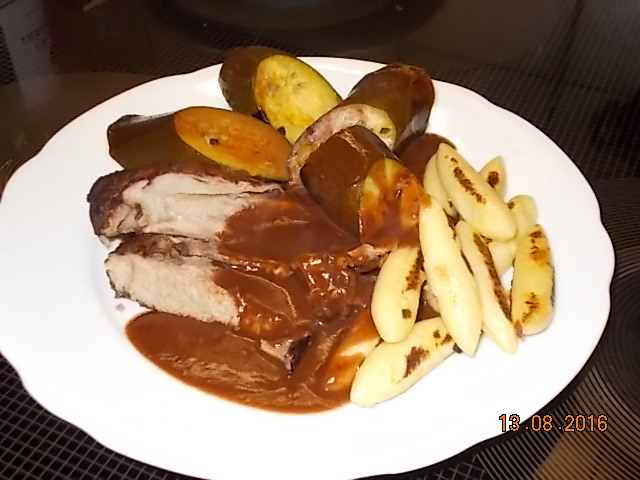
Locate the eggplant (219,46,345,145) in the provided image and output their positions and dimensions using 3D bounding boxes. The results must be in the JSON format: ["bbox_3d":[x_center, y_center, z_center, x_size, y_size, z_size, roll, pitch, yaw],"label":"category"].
[{"bbox_3d":[-0.020,-0.073,0.408,0.066,0.038,0.038,33,52,26],"label":"eggplant"}]

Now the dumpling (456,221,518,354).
[{"bbox_3d":[0.064,0.016,0.318,0.014,0.013,0.067,-8,49,-7],"label":"dumpling"}]

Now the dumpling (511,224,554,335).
[{"bbox_3d":[0.084,0.015,0.321,0.016,0.015,0.058,8,43,10],"label":"dumpling"}]

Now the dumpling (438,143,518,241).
[{"bbox_3d":[0.065,-0.021,0.345,0.017,0.016,0.065,-14,43,-13],"label":"dumpling"}]

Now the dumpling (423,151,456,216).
[{"bbox_3d":[0.057,-0.021,0.365,0.015,0.015,0.053,-5,42,-4],"label":"dumpling"}]

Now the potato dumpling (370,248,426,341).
[{"bbox_3d":[0.033,0.018,0.320,0.019,0.018,0.055,10,43,13],"label":"potato dumpling"}]

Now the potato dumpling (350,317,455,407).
[{"bbox_3d":[0.033,0.043,0.297,0.055,0.017,0.018,-28,48,-27],"label":"potato dumpling"}]

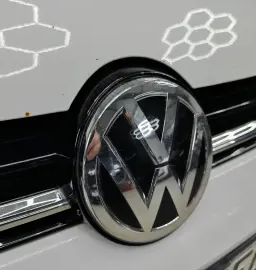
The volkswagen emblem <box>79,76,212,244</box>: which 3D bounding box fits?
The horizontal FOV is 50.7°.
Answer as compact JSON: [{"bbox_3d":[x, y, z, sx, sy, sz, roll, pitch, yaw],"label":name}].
[{"bbox_3d":[0.024,0.022,0.237,0.144,0.144,0.018,-14,12,-33],"label":"volkswagen emblem"}]

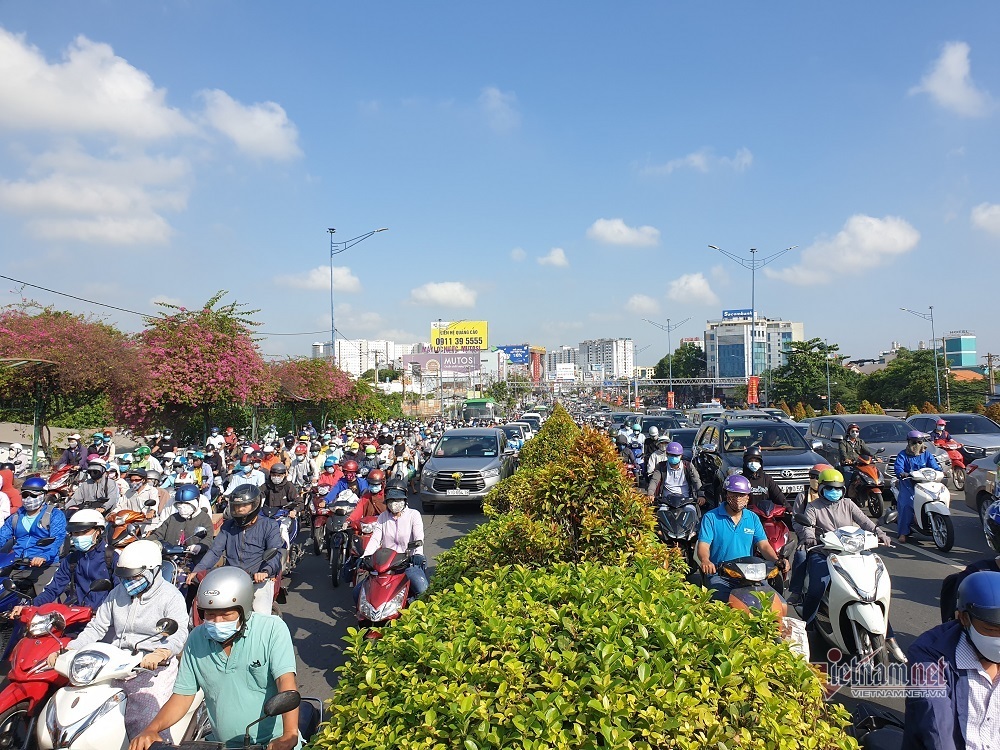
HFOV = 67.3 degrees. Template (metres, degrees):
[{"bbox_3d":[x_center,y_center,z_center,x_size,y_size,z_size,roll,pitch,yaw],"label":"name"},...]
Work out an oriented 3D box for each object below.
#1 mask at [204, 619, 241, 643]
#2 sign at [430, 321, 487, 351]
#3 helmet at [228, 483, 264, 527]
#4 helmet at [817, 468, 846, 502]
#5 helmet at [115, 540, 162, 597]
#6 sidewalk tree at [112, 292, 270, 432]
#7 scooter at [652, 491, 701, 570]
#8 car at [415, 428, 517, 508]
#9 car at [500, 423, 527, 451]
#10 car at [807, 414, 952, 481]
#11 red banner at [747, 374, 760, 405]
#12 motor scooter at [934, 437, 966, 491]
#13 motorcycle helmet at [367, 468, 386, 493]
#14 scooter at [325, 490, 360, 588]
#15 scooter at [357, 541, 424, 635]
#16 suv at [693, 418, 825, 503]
[{"bbox_3d":[-1.258,1.157,3.400,0.145,0.110,0.085,-1,14,3],"label":"mask"},{"bbox_3d":[-9.975,-9.729,185.000,14.000,7.100,0.800,-1,-2,6],"label":"sign"},{"bbox_3d":[-2.074,1.063,6.120,0.260,0.290,0.320,-1,-2,-1],"label":"helmet"},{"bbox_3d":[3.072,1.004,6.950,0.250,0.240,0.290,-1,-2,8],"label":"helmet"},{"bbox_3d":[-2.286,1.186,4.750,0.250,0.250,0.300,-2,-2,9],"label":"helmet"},{"bbox_3d":[-11.555,0.366,28.608,5.700,7.000,5.400,-1,-2,4],"label":"sidewalk tree"},{"bbox_3d":[2.330,1.962,9.950,0.700,1.120,1.930,-1,-2,7],"label":"scooter"},{"bbox_3d":[-0.664,2.238,18.278,1.830,1.795,4.735,-1,-2,4],"label":"car"},{"bbox_3d":[0.330,2.816,30.300,1.760,1.500,4.450,-1,-2,5],"label":"car"},{"bbox_3d":[8.500,1.790,17.450,1.830,1.795,4.735,-1,-2,5],"label":"car"},{"bbox_3d":[15.831,0.939,47.000,0.720,1.850,0.060,-1,-2,7],"label":"red banner"},{"bbox_3d":[10.651,2.158,17.968,0.700,1.140,1.850,-1,-2,7],"label":"motor scooter"},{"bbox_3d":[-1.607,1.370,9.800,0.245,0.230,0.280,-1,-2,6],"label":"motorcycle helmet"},{"bbox_3d":[-1.999,2.139,10.068,0.700,1.140,1.880,-1,-2,3],"label":"scooter"},{"bbox_3d":[-0.985,2.059,7.080,0.690,1.120,1.870,-1,-2,4],"label":"scooter"},{"bbox_3d":[4.670,1.680,13.780,1.840,1.850,4.705,-1,-2,6],"label":"suv"}]

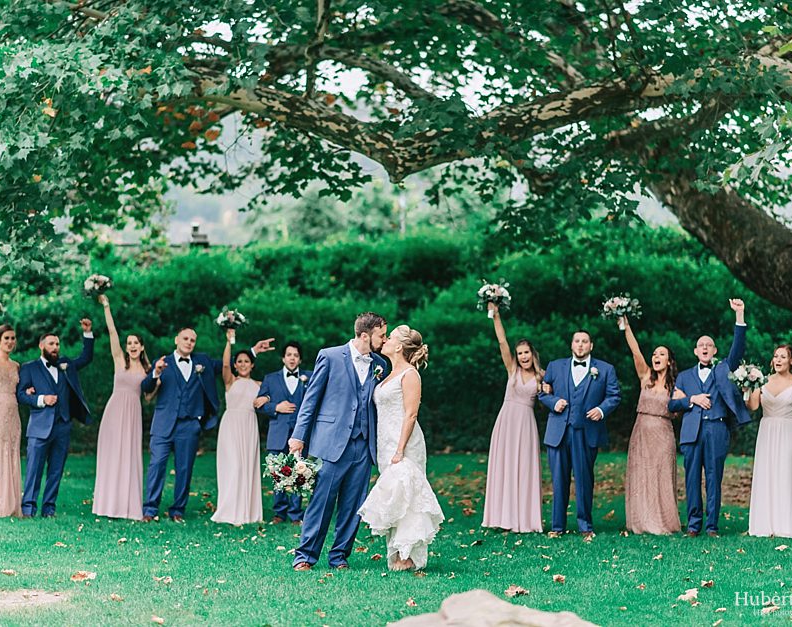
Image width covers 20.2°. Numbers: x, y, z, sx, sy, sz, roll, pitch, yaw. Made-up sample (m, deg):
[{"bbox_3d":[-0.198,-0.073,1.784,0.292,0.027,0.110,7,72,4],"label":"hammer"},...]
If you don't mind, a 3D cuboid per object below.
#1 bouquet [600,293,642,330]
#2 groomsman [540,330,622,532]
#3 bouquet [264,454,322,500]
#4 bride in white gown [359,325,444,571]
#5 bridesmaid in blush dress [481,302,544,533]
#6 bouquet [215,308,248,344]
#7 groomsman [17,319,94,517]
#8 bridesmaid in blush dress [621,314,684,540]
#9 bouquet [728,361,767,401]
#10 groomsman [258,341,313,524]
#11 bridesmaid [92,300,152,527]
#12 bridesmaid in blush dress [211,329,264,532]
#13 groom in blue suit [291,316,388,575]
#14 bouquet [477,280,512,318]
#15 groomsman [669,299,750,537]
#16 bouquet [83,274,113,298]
[{"bbox_3d":[1.991,-0.018,19.600,0.360,0.336,0.320,0,-1,0],"label":"bouquet"},{"bbox_3d":[1.612,1.045,19.500,0.700,1.810,0.500,0,-1,6],"label":"groomsman"},{"bbox_3d":[-0.711,1.124,15.400,0.390,0.319,0.320,0,-2,10],"label":"bouquet"},{"bbox_3d":[0.038,0.936,15.500,0.540,1.692,0.500,1,-2,-28],"label":"bride in white gown"},{"bbox_3d":[1.038,0.918,19.600,0.580,2.020,0.480,0,-1,0],"label":"bridesmaid in blush dress"},{"bbox_3d":[-1.527,0.121,20.600,0.310,0.330,0.290,0,-1,0],"label":"bouquet"},{"bbox_3d":[-3.283,1.003,21.400,0.680,1.890,0.480,1,-2,-23],"label":"groomsman"},{"bbox_3d":[2.256,0.989,19.600,0.540,1.896,0.440,0,-2,12],"label":"bridesmaid in blush dress"},{"bbox_3d":[3.009,0.574,19.000,0.310,0.340,0.300,0,-1,0],"label":"bouquet"},{"bbox_3d":[-0.974,1.099,20.500,0.570,1.674,0.400,0,-1,-6],"label":"groomsman"},{"bbox_3d":[-2.526,0.868,20.500,0.550,2.056,0.420,0,-2,-10],"label":"bridesmaid"},{"bbox_3d":[-1.443,1.067,20.600,0.520,1.800,0.450,0,-1,-5],"label":"bridesmaid in blush dress"},{"bbox_3d":[-0.409,0.911,15.800,0.600,1.820,0.540,1,-2,-41],"label":"groom in blue suit"},{"bbox_3d":[0.861,-0.132,19.600,0.300,0.350,0.280,0,-1,0],"label":"bouquet"},{"bbox_3d":[2.768,0.918,19.600,0.710,2.070,0.440,0,-1,2],"label":"groomsman"},{"bbox_3d":[-2.757,-0.249,20.500,0.275,0.240,0.260,0,-1,0],"label":"bouquet"}]

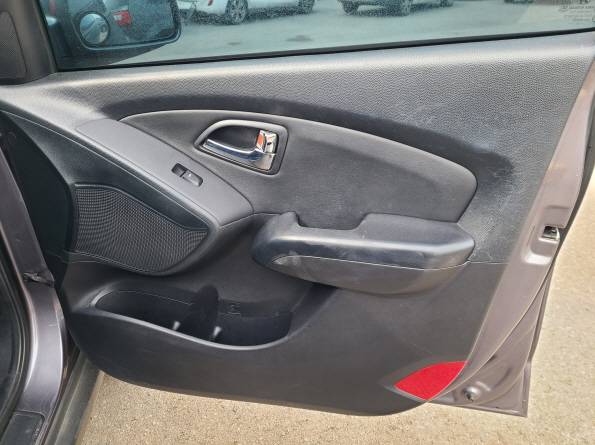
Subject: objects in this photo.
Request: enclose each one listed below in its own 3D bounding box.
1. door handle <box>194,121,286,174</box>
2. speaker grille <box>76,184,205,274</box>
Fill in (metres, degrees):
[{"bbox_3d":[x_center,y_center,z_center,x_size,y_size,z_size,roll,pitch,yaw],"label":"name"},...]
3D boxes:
[{"bbox_3d":[-0.093,-0.126,0.740,0.154,0.084,0.042,3,29,9],"label":"door handle"},{"bbox_3d":[-0.276,0.012,0.780,0.222,0.150,0.045,0,29,4],"label":"speaker grille"}]

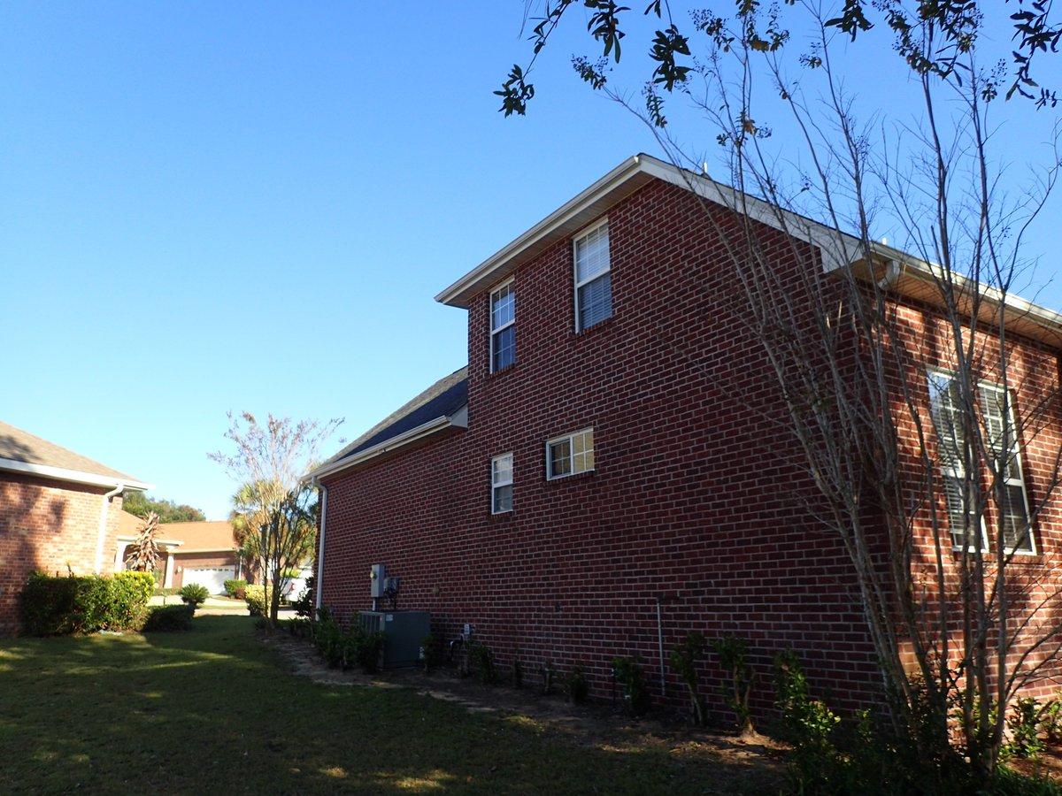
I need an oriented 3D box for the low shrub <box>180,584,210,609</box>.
[{"bbox_3d":[-10.557,6.242,24.053,0.868,0.833,0.868,6,-16,-22],"label":"low shrub"}]

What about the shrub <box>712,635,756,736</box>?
[{"bbox_3d":[1.787,2.521,6.751,0.378,0.821,0.378,-4,-15,13],"label":"shrub"}]

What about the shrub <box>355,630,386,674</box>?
[{"bbox_3d":[-2.326,3.671,11.111,0.452,0.585,0.452,2,-15,-11],"label":"shrub"}]

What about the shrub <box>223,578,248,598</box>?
[{"bbox_3d":[-19.065,12.320,49.556,1.499,1.221,1.349,5,-16,-20],"label":"shrub"}]

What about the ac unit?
[{"bbox_3d":[-2.200,3.880,12.382,0.830,0.818,0.900,9,-18,-33],"label":"ac unit"}]

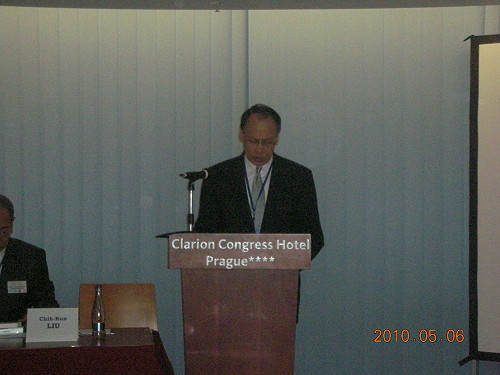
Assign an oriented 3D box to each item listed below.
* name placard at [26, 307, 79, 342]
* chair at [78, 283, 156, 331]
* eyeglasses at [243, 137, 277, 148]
[{"bbox_3d":[-0.805,0.559,6.210,0.210,0.136,0.100,0,2,-2],"label":"name placard"},{"bbox_3d":[-0.640,0.910,7.200,0.440,0.860,0.520,0,2,-1],"label":"chair"},{"bbox_3d":[0.047,-0.212,6.680,0.142,0.045,0.140,4,20,-1],"label":"eyeglasses"}]

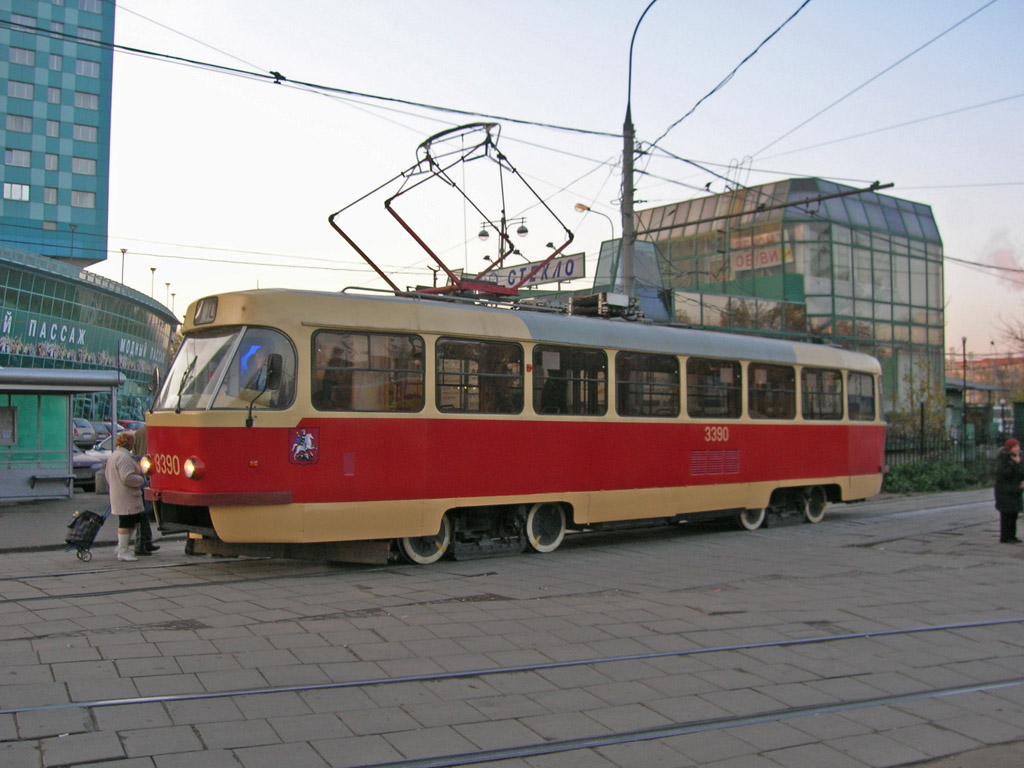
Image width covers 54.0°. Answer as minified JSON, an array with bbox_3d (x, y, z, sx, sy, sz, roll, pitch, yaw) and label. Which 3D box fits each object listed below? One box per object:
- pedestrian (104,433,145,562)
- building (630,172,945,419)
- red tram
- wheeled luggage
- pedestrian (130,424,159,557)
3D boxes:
[{"bbox_3d":[-4.418,1.280,11.579,0.480,1.470,0.520,2,-3,-23],"label":"pedestrian"},{"bbox_3d":[9.810,-1.553,35.756,7.850,9.500,7.360,3,-3,-42],"label":"building"},{"bbox_3d":[1.532,0.647,14.649,14.100,3.080,2.500,3,-3,-43],"label":"red tram"},{"bbox_3d":[-4.798,1.575,11.445,0.350,0.830,0.360,30,-12,-16],"label":"wheeled luggage"},{"bbox_3d":[-4.337,1.179,12.096,0.480,1.720,0.500,2,-3,-25],"label":"pedestrian"}]

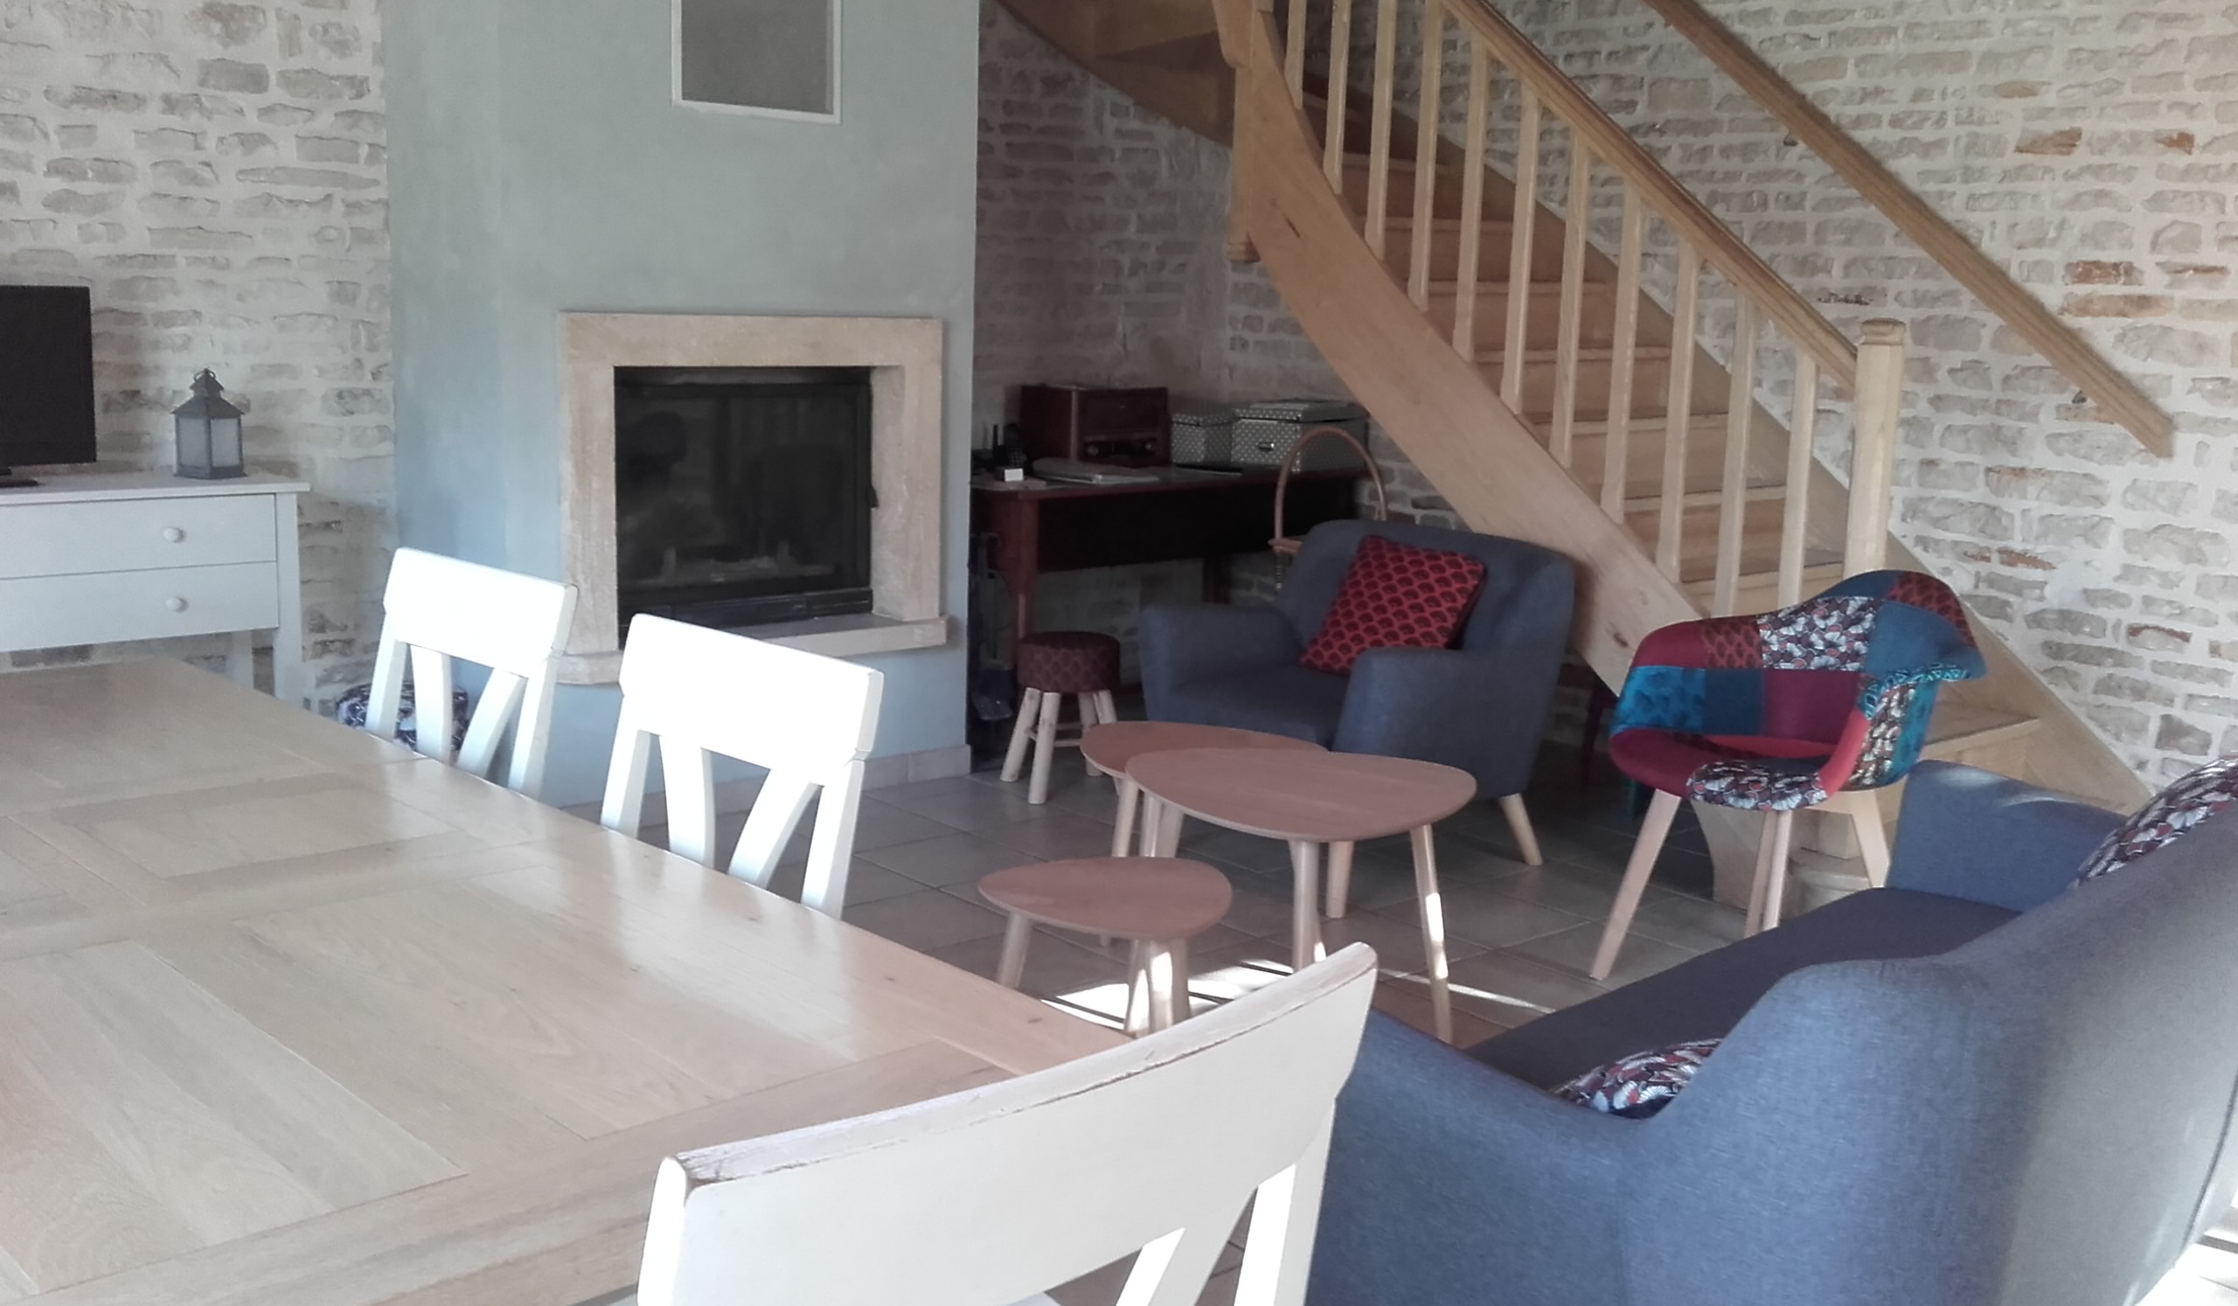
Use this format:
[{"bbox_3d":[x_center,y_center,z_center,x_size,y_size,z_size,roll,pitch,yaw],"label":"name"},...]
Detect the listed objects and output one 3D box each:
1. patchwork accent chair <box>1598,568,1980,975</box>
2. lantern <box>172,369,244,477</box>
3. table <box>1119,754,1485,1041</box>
[{"bbox_3d":[1.247,0.256,3.563,0.600,0.810,0.610,-7,13,-41],"label":"patchwork accent chair"},{"bbox_3d":[-1.972,-0.501,4.040,0.115,0.235,0.115,5,10,19],"label":"lantern"},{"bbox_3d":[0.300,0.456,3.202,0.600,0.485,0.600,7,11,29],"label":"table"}]

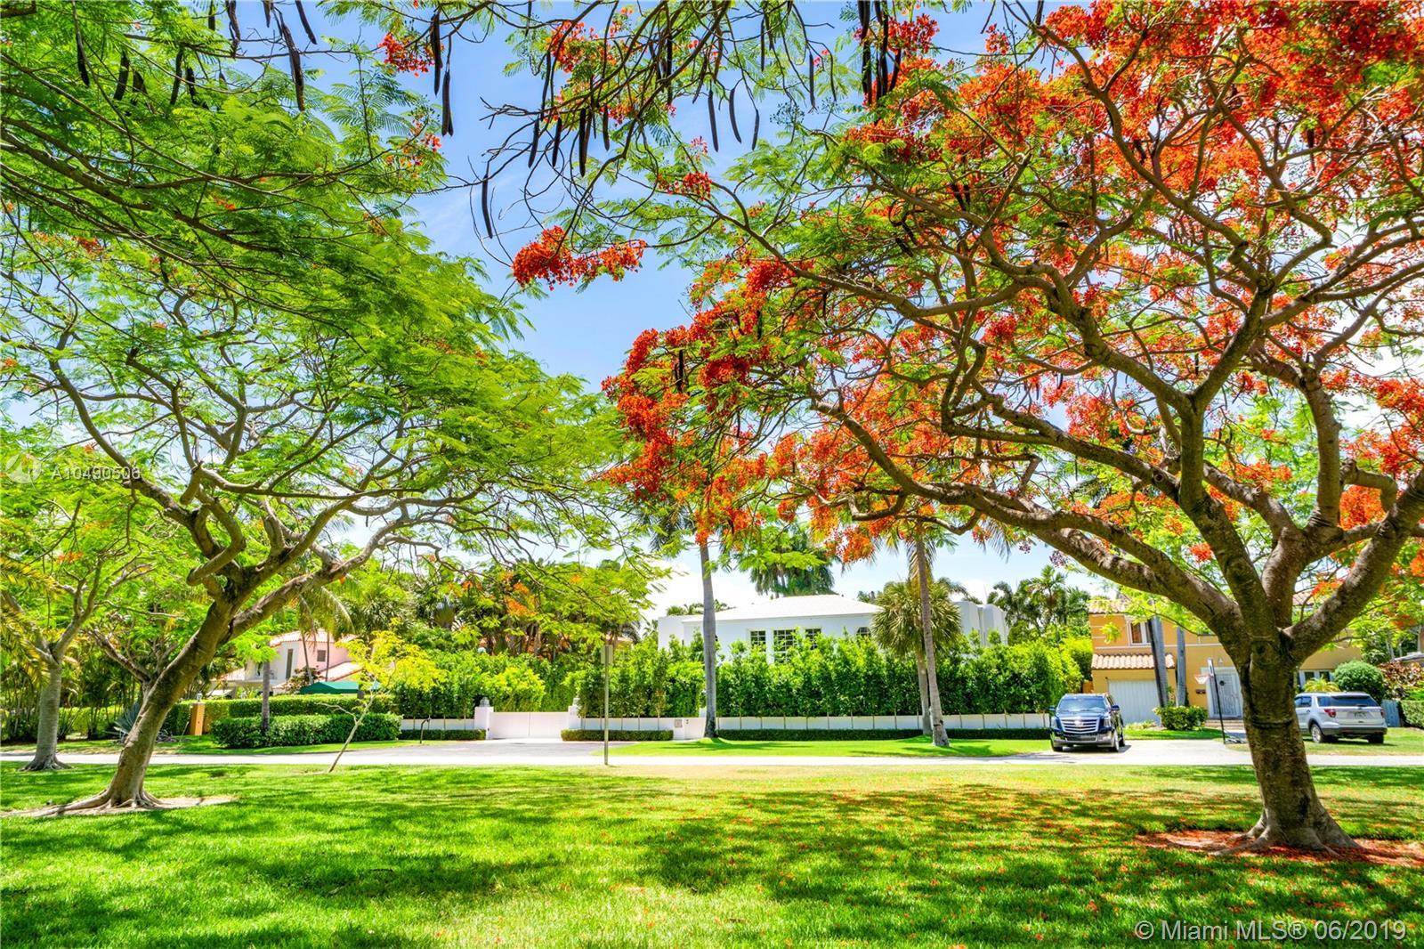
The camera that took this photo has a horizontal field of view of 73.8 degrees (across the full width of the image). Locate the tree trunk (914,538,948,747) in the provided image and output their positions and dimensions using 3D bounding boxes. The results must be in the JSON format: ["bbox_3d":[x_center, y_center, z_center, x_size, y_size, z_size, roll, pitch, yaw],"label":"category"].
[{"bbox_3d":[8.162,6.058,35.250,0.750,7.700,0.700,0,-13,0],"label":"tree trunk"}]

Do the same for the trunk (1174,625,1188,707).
[{"bbox_3d":[21.546,9.174,43.500,0.420,4.300,0.420,0,-13,0],"label":"trunk"}]

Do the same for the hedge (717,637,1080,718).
[{"bbox_3d":[7.868,8.831,41.300,14.900,3.400,2.000,-2,-13,8],"label":"hedge"}]

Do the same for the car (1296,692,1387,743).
[{"bbox_3d":[22.402,8.813,34.549,2.000,1.780,5.000,-2,-13,8],"label":"car"}]

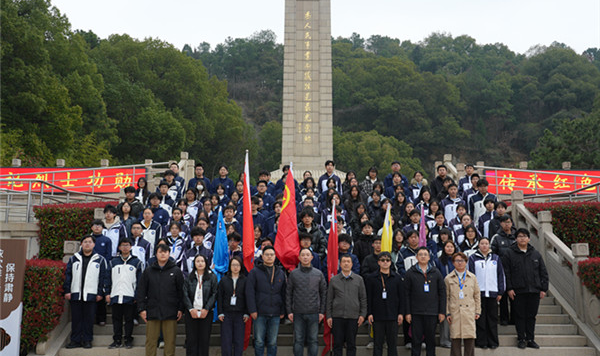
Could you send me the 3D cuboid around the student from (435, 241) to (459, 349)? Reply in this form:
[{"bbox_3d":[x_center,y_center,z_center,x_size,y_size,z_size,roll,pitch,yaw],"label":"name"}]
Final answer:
[{"bbox_3d":[2.348,1.802,8.815,0.460,1.650,0.300,-1,-8,5],"label":"student"}]

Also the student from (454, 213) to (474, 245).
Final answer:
[{"bbox_3d":[2.985,1.446,9.986,0.450,1.615,0.280,-1,-8,4],"label":"student"}]

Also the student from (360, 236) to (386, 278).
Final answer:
[{"bbox_3d":[1.206,1.779,9.020,0.530,1.750,0.310,-1,-10,3],"label":"student"}]

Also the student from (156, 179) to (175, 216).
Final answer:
[{"bbox_3d":[-2.690,0.941,11.289,0.490,1.741,0.300,1,-9,-4],"label":"student"}]

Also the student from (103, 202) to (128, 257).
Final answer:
[{"bbox_3d":[-3.422,1.361,10.274,0.530,1.750,0.320,1,-8,-9],"label":"student"}]

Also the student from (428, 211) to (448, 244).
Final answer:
[{"bbox_3d":[2.553,1.417,10.324,0.480,1.640,0.290,-1,-10,6],"label":"student"}]

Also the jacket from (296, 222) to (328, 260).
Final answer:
[{"bbox_3d":[0.183,1.142,9.892,0.580,0.740,0.330,0,-9,0],"label":"jacket"}]

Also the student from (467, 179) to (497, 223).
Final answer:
[{"bbox_3d":[3.670,0.909,11.238,0.540,1.782,0.310,-1,-8,4],"label":"student"}]

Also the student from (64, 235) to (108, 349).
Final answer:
[{"bbox_3d":[-3.345,1.749,8.816,0.620,1.733,0.330,2,-9,-12],"label":"student"}]

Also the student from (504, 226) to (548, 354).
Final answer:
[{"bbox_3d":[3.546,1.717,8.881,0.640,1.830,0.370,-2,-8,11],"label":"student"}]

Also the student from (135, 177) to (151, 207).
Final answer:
[{"bbox_3d":[-3.289,0.819,11.715,0.430,1.663,0.280,1,-8,-4],"label":"student"}]

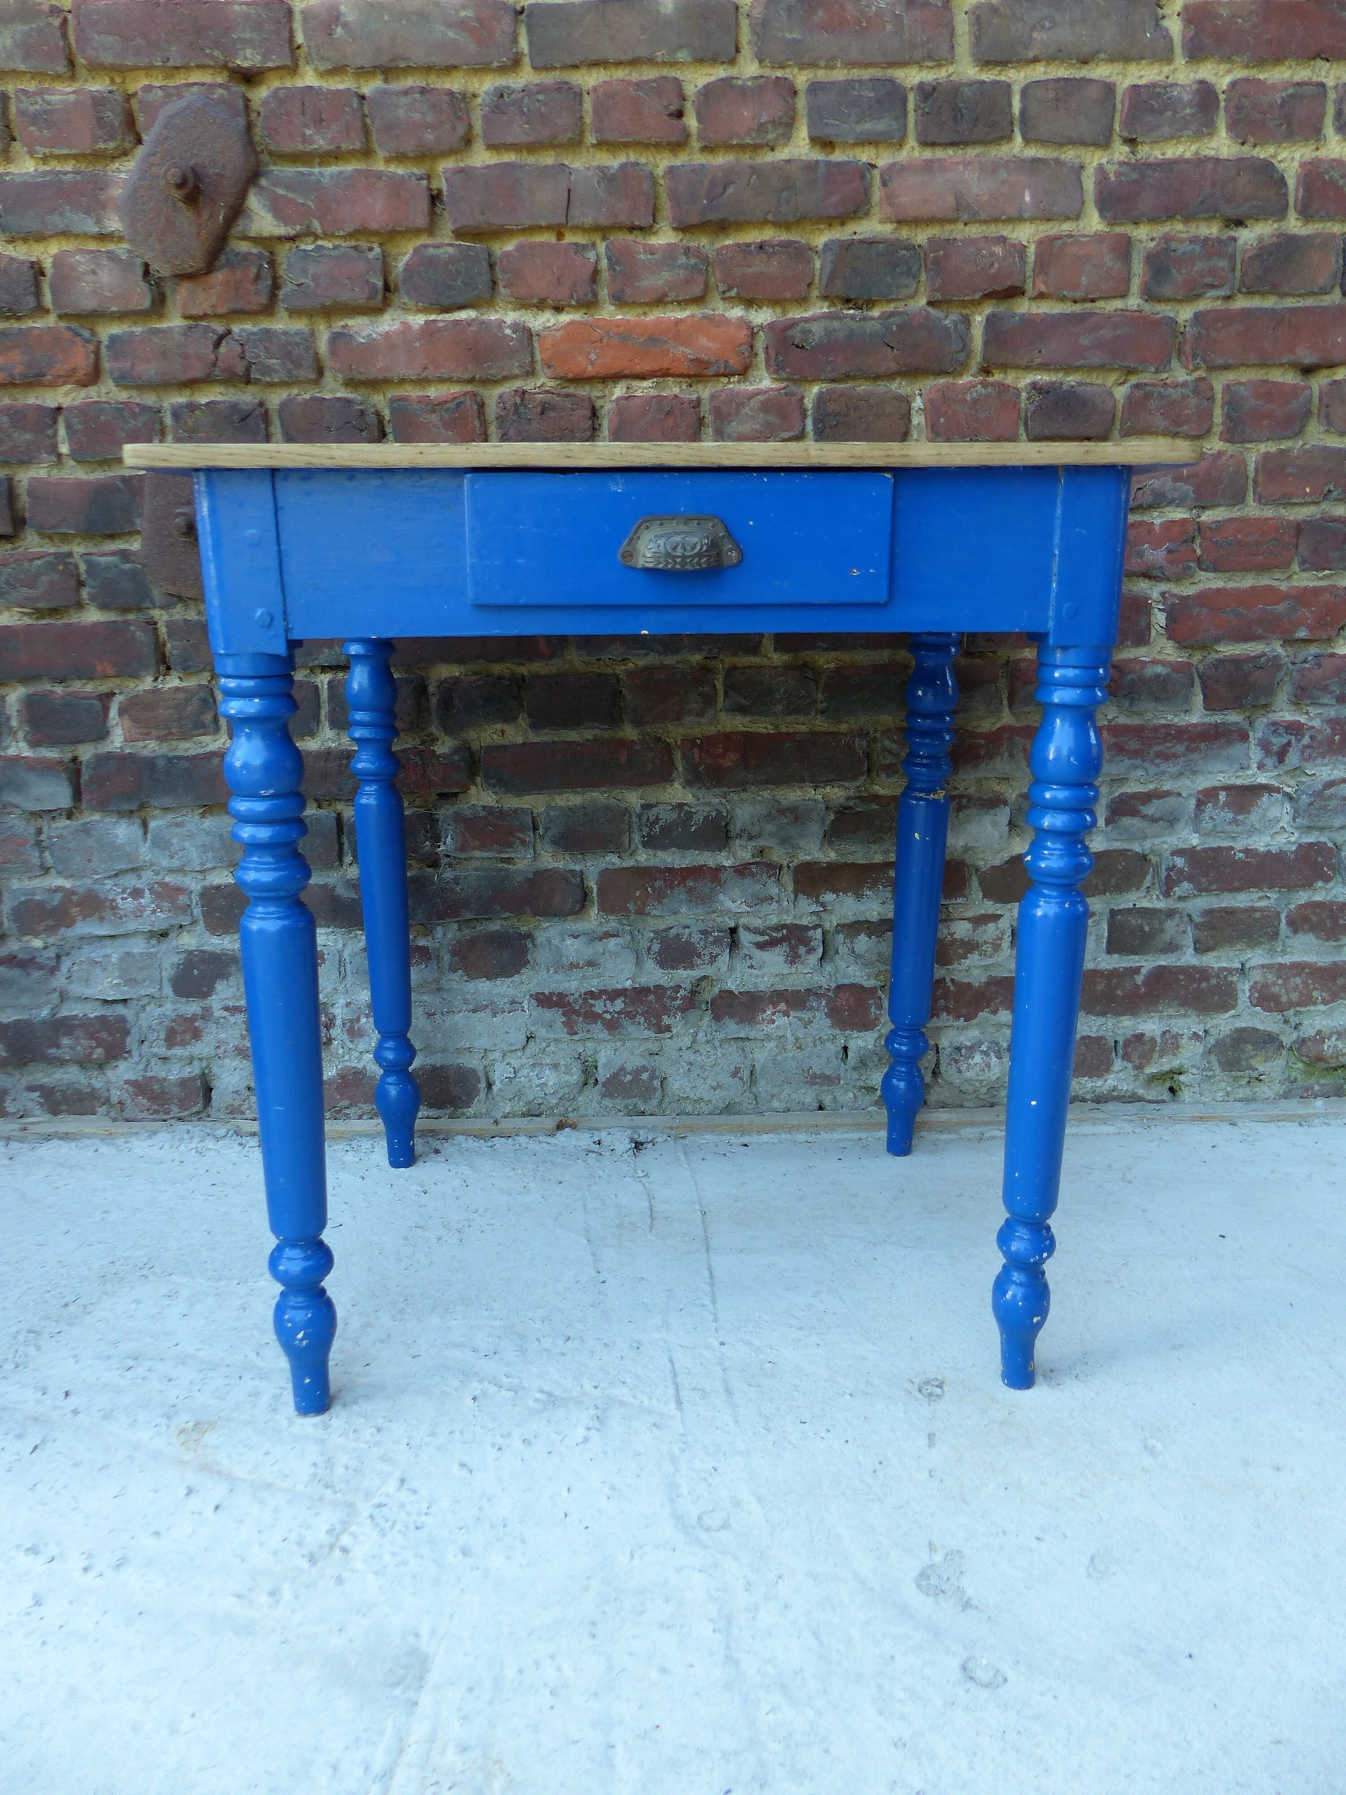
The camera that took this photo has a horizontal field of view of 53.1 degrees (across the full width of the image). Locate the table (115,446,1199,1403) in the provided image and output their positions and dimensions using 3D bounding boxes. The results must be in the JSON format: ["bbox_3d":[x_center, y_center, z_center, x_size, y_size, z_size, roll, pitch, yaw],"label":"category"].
[{"bbox_3d":[-0.011,-0.004,1.258,0.712,0.750,0.578,-1,14,-2],"label":"table"}]

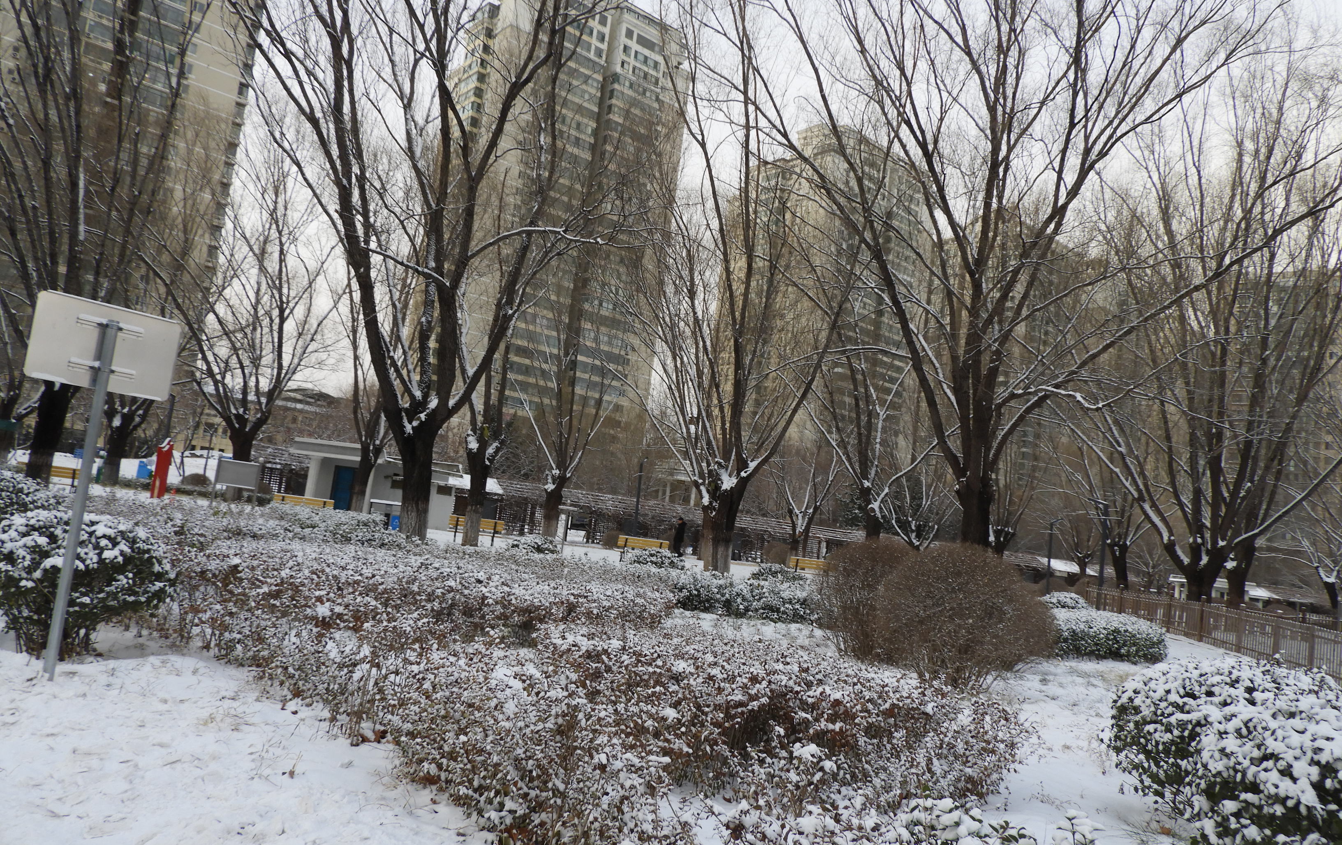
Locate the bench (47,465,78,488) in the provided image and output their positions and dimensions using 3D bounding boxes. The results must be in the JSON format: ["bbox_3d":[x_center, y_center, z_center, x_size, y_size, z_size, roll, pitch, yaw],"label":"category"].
[{"bbox_3d":[-20.910,1.924,31.400,1.820,0.820,0.580,11,-7,-33],"label":"bench"}]

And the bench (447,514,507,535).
[{"bbox_3d":[-6.319,3.549,30.200,1.760,0.820,0.580,8,-6,-12],"label":"bench"}]

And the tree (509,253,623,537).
[{"bbox_3d":[-3.849,-0.727,35.054,3.900,10.800,3.900,7,-6,0],"label":"tree"}]

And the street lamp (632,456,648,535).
[{"bbox_3d":[-1.379,3.599,41.213,0.550,4.150,0.300,7,-6,0],"label":"street lamp"}]

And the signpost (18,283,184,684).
[{"bbox_3d":[-3.922,0.437,6.193,0.120,2.470,0.870,1,-8,44],"label":"signpost"}]

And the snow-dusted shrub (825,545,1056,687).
[{"bbox_3d":[3.593,2.486,12.487,2.750,1.700,2.400,5,-6,17],"label":"snow-dusted shrub"}]

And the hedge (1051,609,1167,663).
[{"bbox_3d":[8.414,4.191,18.440,2.450,0.770,1.900,4,-7,25],"label":"hedge"}]

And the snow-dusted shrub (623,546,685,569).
[{"bbox_3d":[-0.496,4.041,27.500,1.850,0.660,1.600,7,-6,-1],"label":"snow-dusted shrub"}]

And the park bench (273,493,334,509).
[{"bbox_3d":[-10.768,2.646,27.241,1.650,0.800,0.600,8,-6,-11],"label":"park bench"}]

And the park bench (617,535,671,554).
[{"bbox_3d":[-0.877,4.136,29.441,1.650,0.800,0.600,9,-6,-14],"label":"park bench"}]

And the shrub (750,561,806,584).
[{"bbox_3d":[2.945,4.251,25.500,1.600,0.650,1.500,6,-6,6],"label":"shrub"}]

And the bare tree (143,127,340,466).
[{"bbox_3d":[-19.332,-4.037,42.000,7.400,15.200,7.200,10,-7,-24],"label":"bare tree"}]

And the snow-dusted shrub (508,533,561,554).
[{"bbox_3d":[-4.136,3.656,28.235,1.450,0.680,1.350,8,-6,-7],"label":"snow-dusted shrub"}]

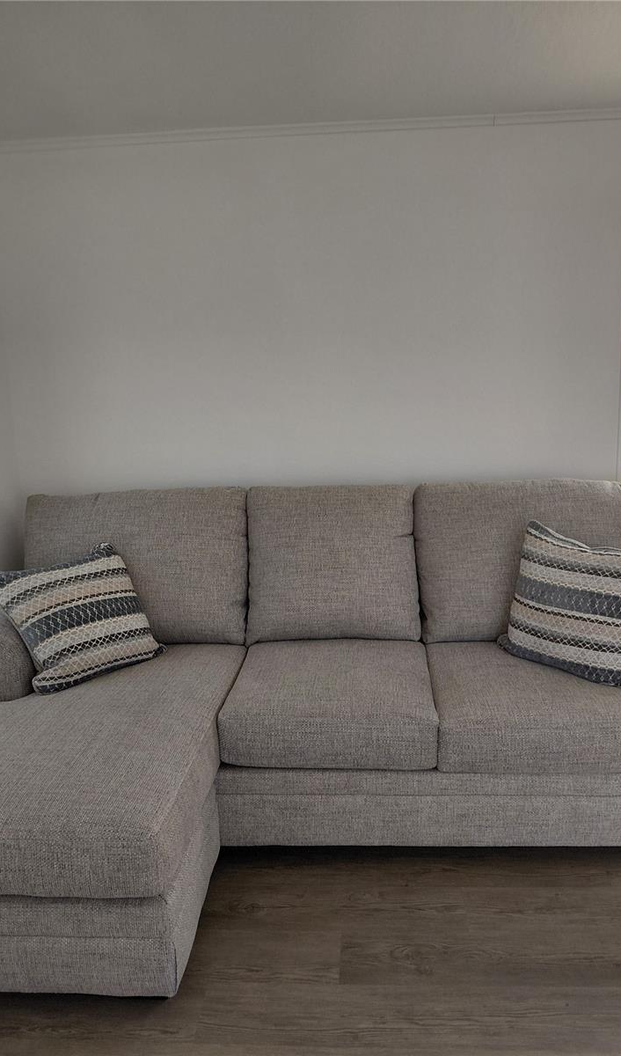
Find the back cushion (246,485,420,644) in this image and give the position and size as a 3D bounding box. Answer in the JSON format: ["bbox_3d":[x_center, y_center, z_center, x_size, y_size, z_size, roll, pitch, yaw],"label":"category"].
[{"bbox_3d":[0.078,0.125,2.652,0.590,0.530,0.210,-1,-2,4],"label":"back cushion"}]

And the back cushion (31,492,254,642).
[{"bbox_3d":[-0.600,0.140,2.698,0.770,0.530,0.210,-1,-2,4],"label":"back cushion"}]

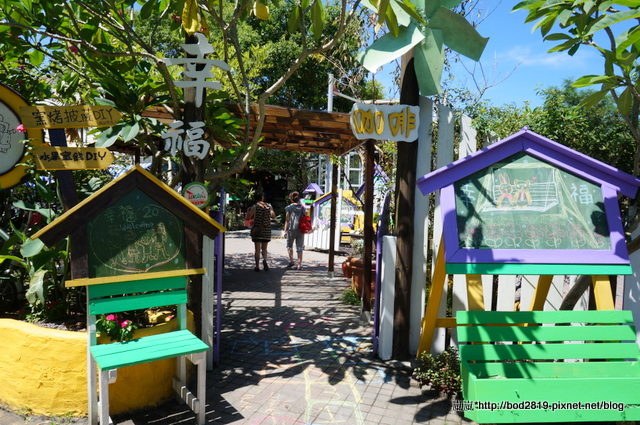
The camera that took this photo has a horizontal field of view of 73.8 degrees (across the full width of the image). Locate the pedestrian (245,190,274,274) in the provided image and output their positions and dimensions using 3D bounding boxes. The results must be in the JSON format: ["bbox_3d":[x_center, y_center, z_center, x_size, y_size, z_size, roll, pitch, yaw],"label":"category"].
[{"bbox_3d":[-1.187,0.373,8.400,0.540,1.580,0.380,1,2,-2],"label":"pedestrian"}]

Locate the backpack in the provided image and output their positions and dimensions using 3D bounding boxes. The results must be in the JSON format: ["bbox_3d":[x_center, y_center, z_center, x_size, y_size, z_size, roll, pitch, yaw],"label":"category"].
[{"bbox_3d":[-0.282,0.197,8.400,0.260,0.450,0.190,1,2,-14],"label":"backpack"}]

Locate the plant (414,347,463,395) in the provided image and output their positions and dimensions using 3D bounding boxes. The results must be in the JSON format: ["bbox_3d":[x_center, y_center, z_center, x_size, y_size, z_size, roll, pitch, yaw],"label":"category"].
[{"bbox_3d":[0.934,1.205,3.354,0.420,0.320,0.400,1,2,0],"label":"plant"}]

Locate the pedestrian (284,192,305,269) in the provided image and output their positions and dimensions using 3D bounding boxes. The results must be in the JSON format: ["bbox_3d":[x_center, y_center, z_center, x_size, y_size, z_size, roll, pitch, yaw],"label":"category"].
[{"bbox_3d":[-0.489,0.363,8.500,0.480,1.570,0.380,1,2,-2],"label":"pedestrian"}]

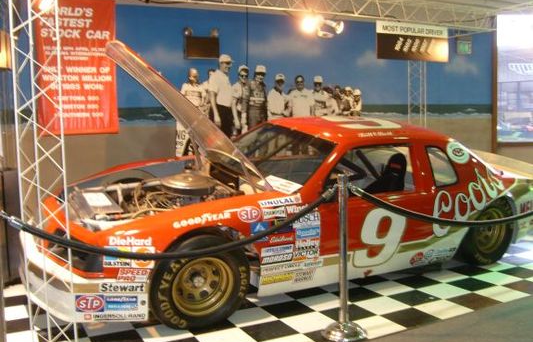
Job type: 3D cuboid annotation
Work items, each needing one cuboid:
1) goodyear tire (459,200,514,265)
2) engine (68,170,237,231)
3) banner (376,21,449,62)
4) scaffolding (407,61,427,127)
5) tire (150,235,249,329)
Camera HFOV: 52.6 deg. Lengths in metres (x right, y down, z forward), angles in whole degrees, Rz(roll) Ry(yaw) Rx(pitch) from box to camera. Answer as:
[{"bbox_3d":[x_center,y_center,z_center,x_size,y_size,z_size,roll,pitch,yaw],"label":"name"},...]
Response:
[{"bbox_3d":[1.972,0.513,4.993,0.660,0.660,0.280,-5,5,-29],"label":"goodyear tire"},{"bbox_3d":[-0.845,0.265,4.239,1.100,0.520,0.850,-5,5,-29],"label":"engine"},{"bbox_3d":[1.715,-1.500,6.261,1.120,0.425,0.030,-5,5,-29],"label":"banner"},{"bbox_3d":[2.135,-0.681,7.607,0.270,2.600,0.250,-5,5,-29],"label":"scaffolding"},{"bbox_3d":[-0.500,0.709,3.629,0.660,0.660,0.280,-5,5,-29],"label":"tire"}]

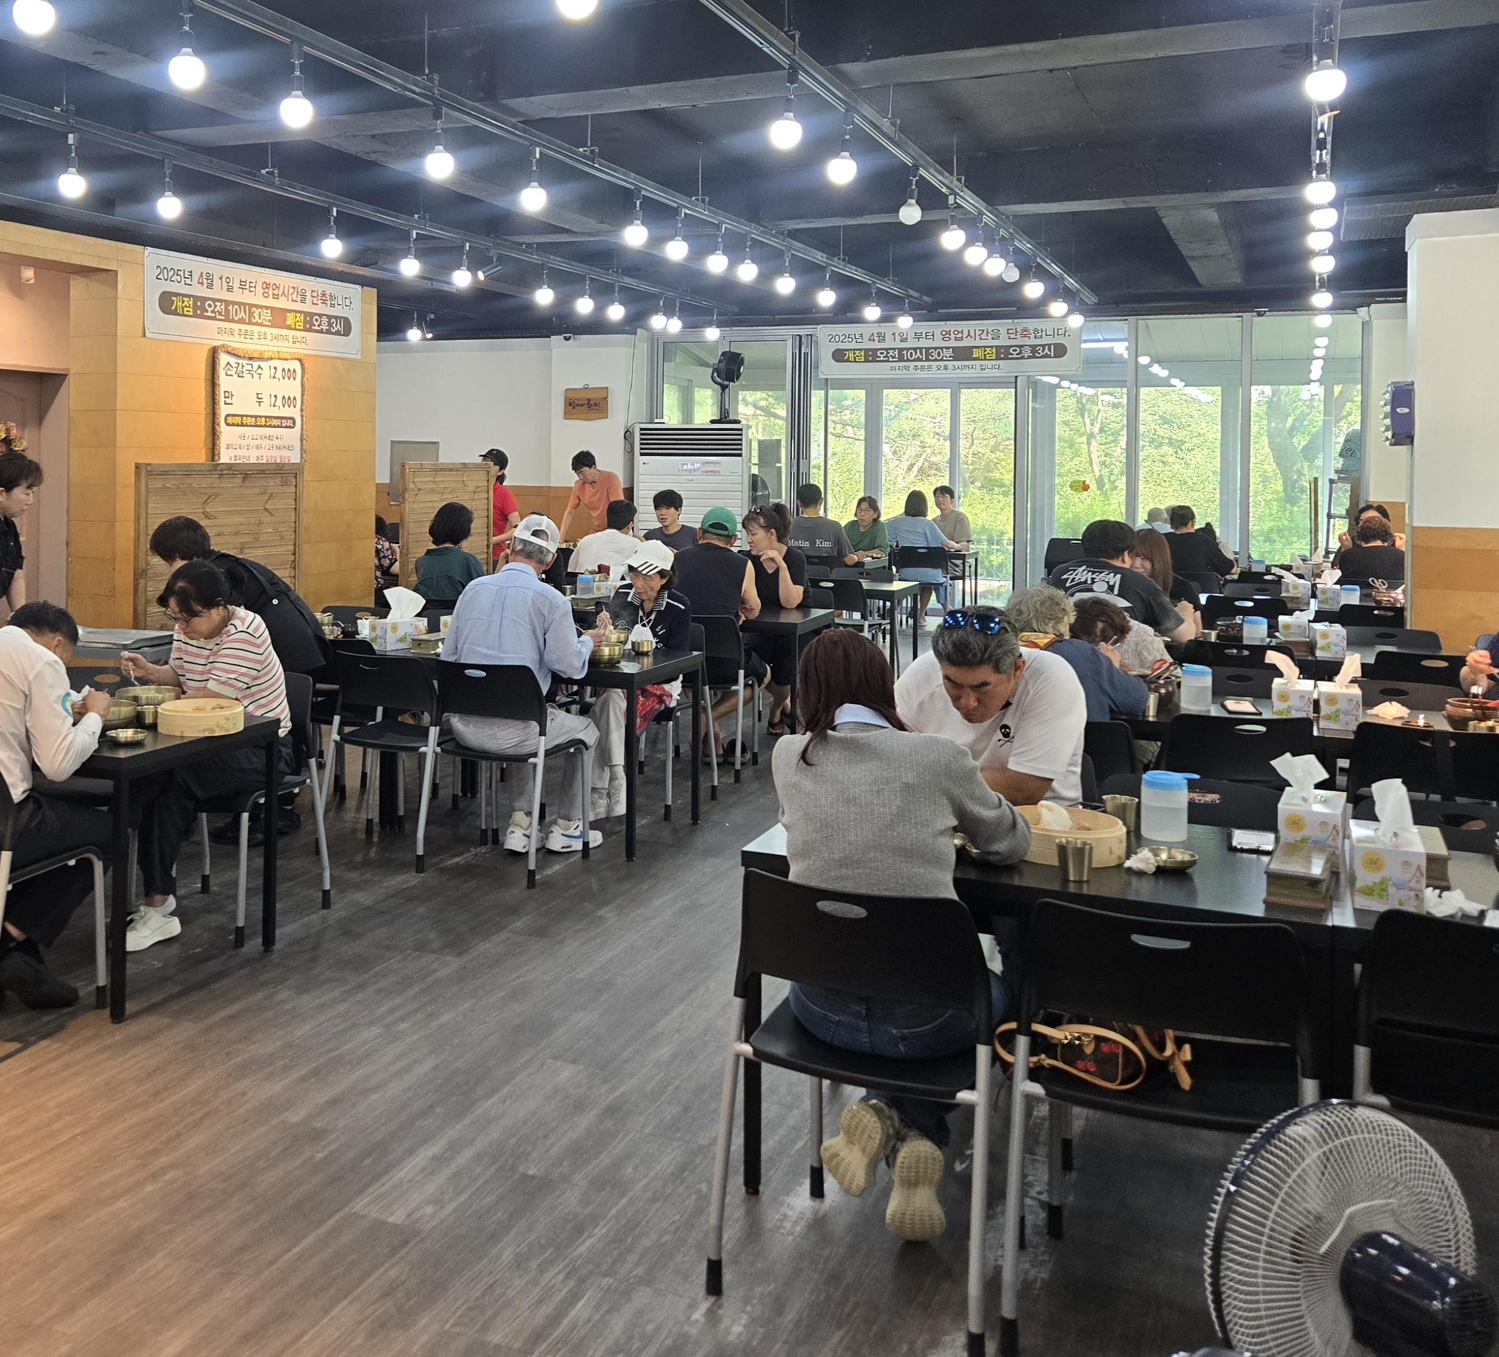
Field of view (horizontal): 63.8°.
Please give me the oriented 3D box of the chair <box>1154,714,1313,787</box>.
[{"bbox_3d":[1.500,0.458,3.840,0.490,0.800,0.500,2,8,12],"label":"chair"}]

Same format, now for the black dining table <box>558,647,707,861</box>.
[{"bbox_3d":[-0.887,0.280,5.260,1.170,0.755,0.620,4,8,23],"label":"black dining table"}]

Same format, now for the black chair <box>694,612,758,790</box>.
[{"bbox_3d":[-0.210,0.068,5.920,0.490,0.800,0.500,3,9,20],"label":"black chair"}]

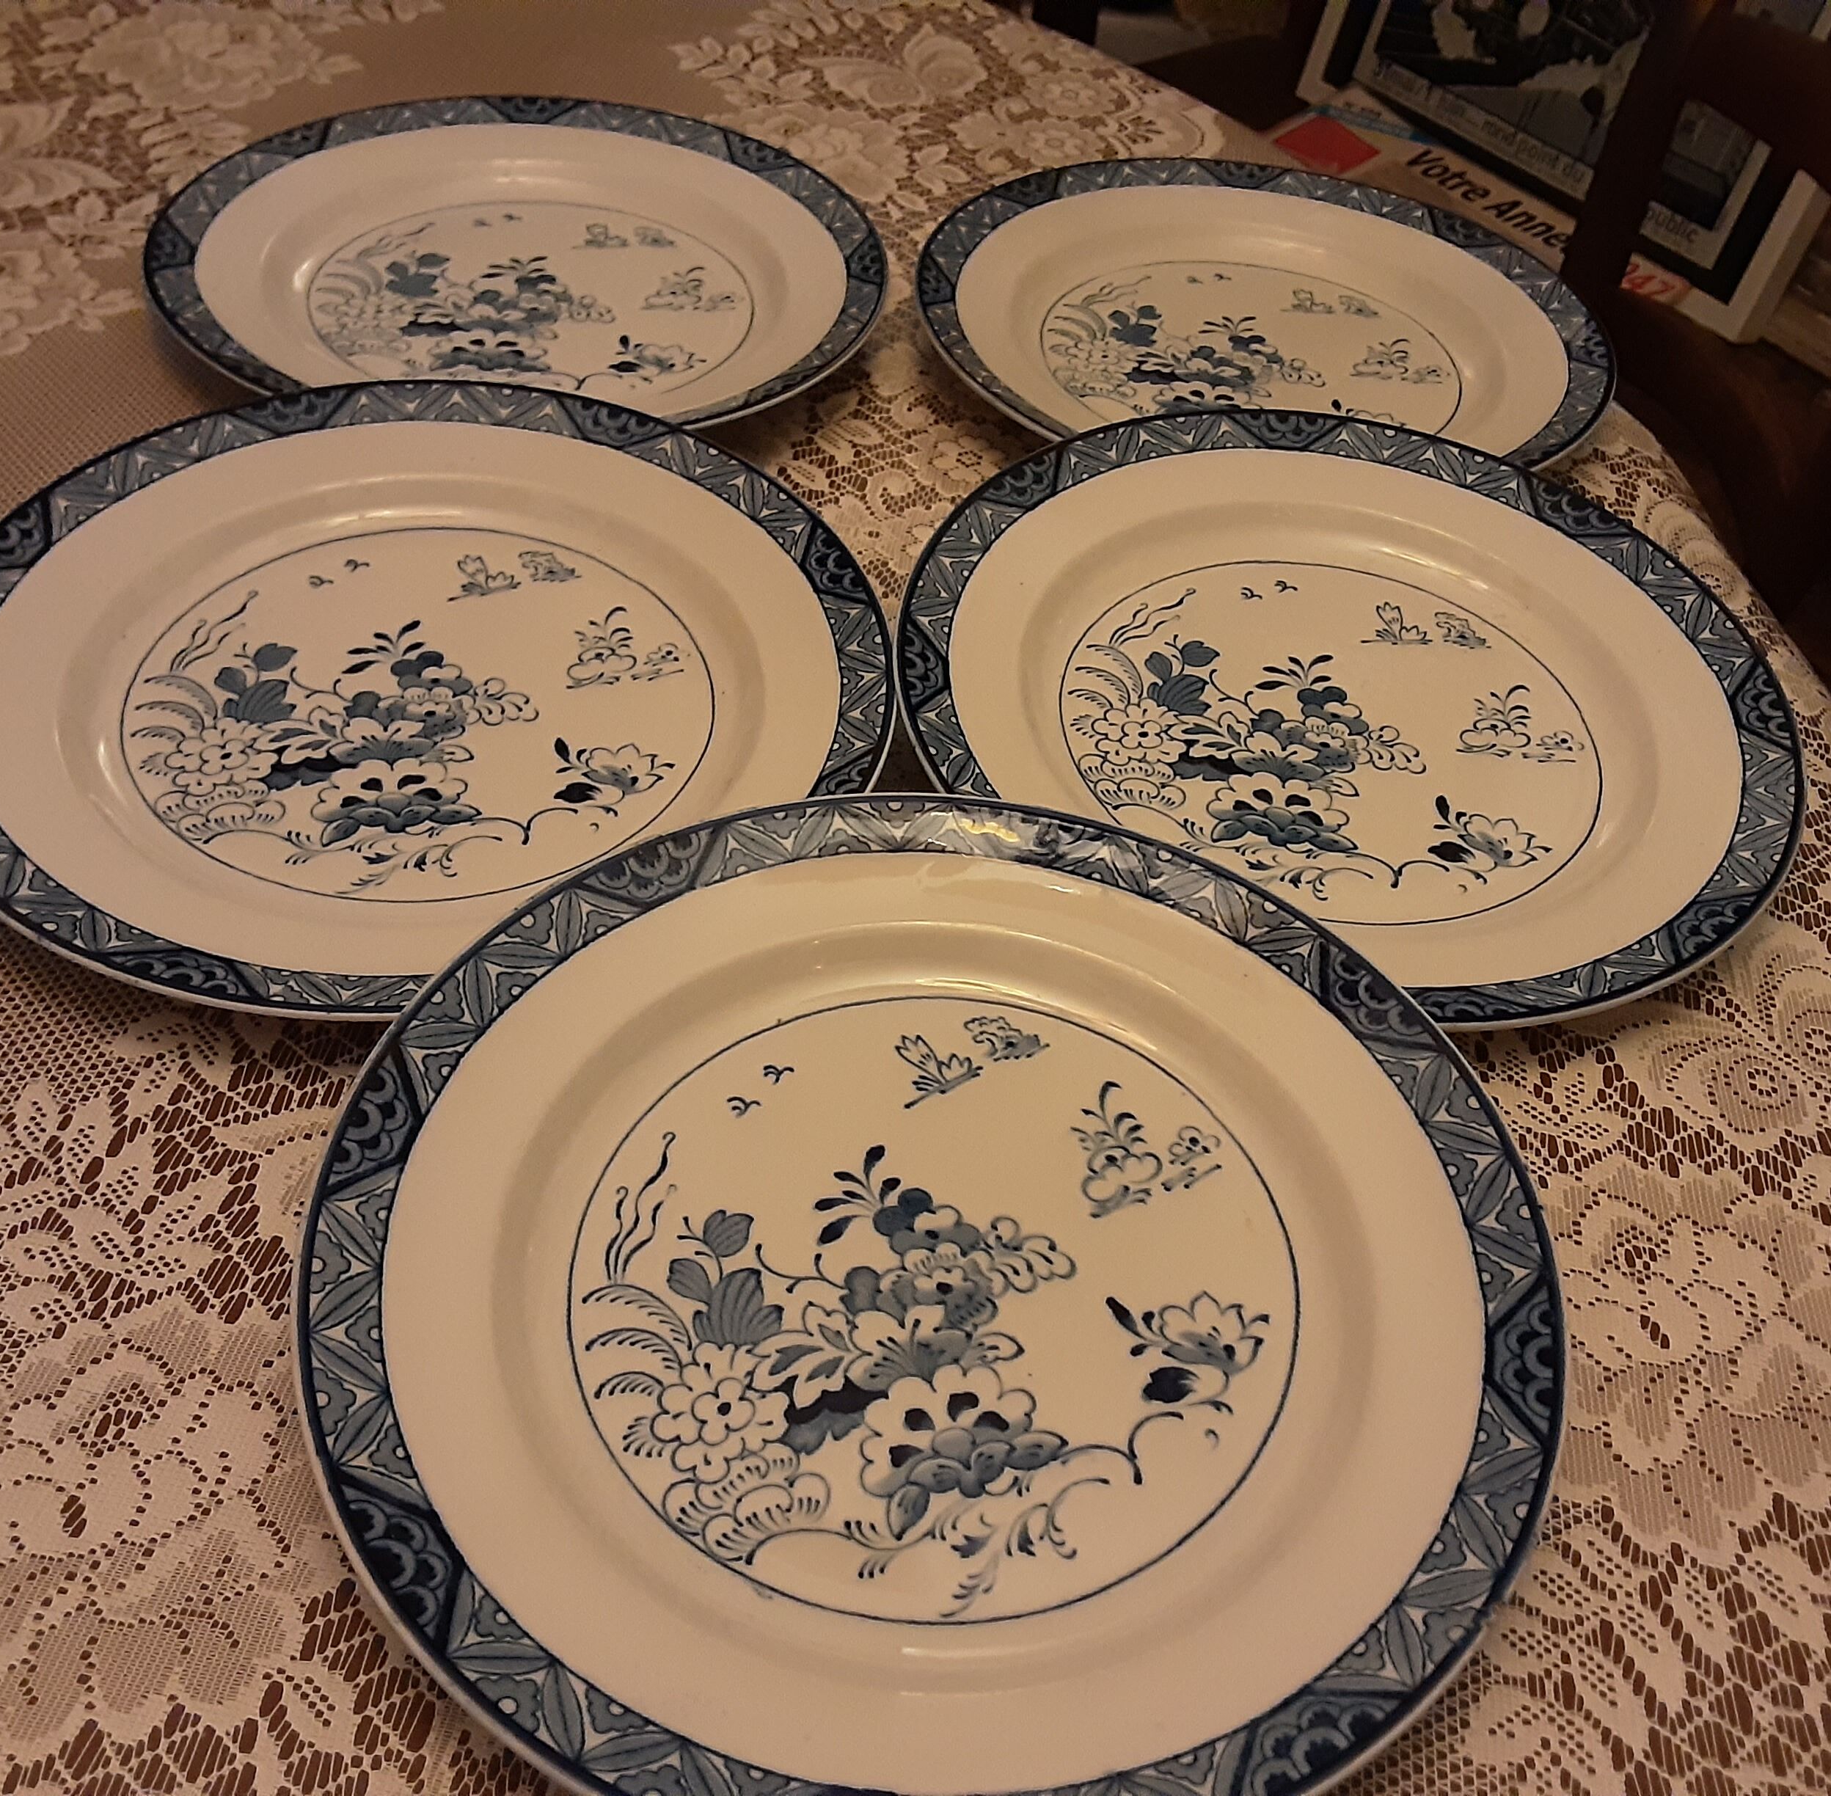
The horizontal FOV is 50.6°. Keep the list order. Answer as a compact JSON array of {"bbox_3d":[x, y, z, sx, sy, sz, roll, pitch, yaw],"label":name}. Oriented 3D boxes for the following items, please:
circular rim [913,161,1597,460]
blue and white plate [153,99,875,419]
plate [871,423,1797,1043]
[{"bbox_3d":[0.124,-0.205,0.709,0.252,0.026,0.252,3,44,-3],"label":"circular rim"},{"bbox_3d":[-0.136,-0.218,0.682,0.252,0.026,0.252,4,44,-4],"label":"blue and white plate"},{"bbox_3d":[0.119,-0.055,0.550,0.252,0.026,0.252,3,46,-3],"label":"plate"}]

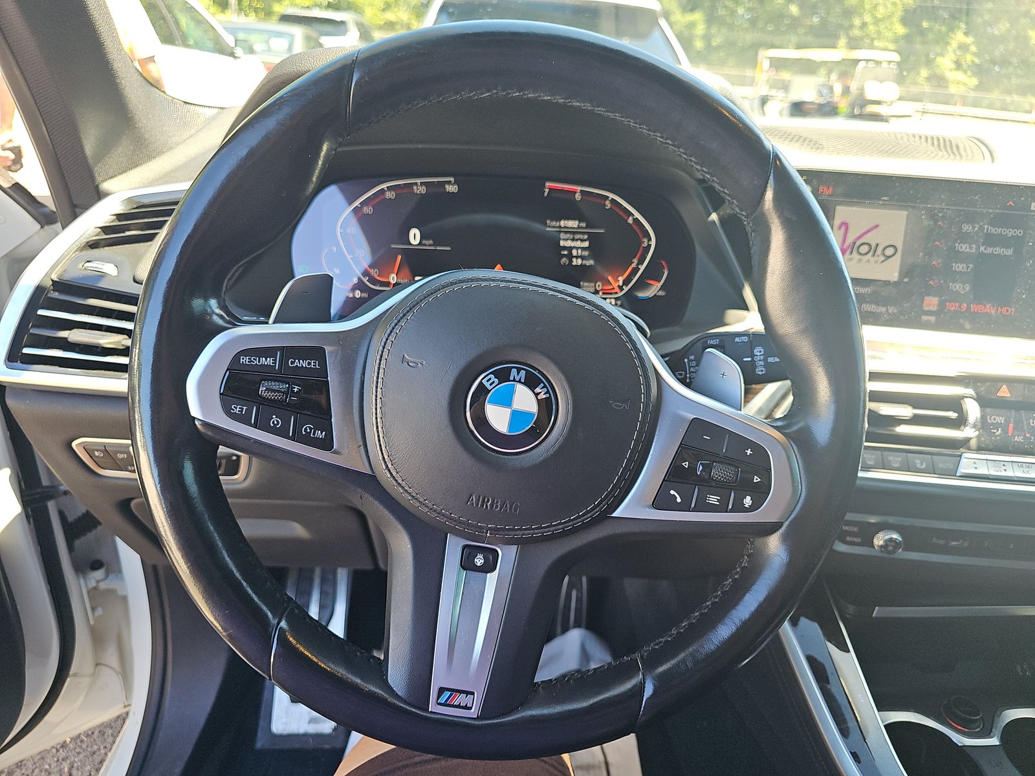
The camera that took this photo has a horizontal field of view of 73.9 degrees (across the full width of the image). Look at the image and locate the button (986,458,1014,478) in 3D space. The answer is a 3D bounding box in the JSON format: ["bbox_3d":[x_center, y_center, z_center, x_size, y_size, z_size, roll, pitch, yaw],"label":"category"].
[{"bbox_3d":[0.359,0.060,0.515,0.019,0.014,0.009,5,-17,-2],"label":"button"}]

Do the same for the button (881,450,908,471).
[{"bbox_3d":[0.281,0.056,0.515,0.019,0.013,0.008,5,-17,-2],"label":"button"}]

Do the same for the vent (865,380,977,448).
[{"bbox_3d":[0.298,0.020,0.530,0.100,0.056,0.035,5,-6,-2],"label":"vent"}]

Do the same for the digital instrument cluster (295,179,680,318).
[{"bbox_3d":[-0.021,-0.110,0.565,0.330,0.125,0.050,2,2,-3],"label":"digital instrument cluster"}]

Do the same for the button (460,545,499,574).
[{"bbox_3d":[-0.020,0.090,0.364,0.018,0.013,0.006,8,-1,-5],"label":"button"}]

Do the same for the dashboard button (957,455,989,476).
[{"bbox_3d":[0.340,0.059,0.515,0.020,0.014,0.009,5,-17,-2],"label":"dashboard button"}]

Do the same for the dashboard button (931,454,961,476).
[{"bbox_3d":[0.319,0.059,0.515,0.021,0.014,0.008,5,-17,-2],"label":"dashboard button"}]

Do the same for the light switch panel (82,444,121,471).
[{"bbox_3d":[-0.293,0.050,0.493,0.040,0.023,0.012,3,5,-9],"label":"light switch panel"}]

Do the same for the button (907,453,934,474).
[{"bbox_3d":[0.300,0.057,0.515,0.019,0.013,0.008,5,-17,-2],"label":"button"}]

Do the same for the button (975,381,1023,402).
[{"bbox_3d":[0.364,0.003,0.523,0.036,0.013,0.008,5,-6,-2],"label":"button"}]

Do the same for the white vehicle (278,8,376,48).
[{"bbox_3d":[-4.502,-8.474,17.493,1.900,1.760,4.700,3,26,-4],"label":"white vehicle"}]

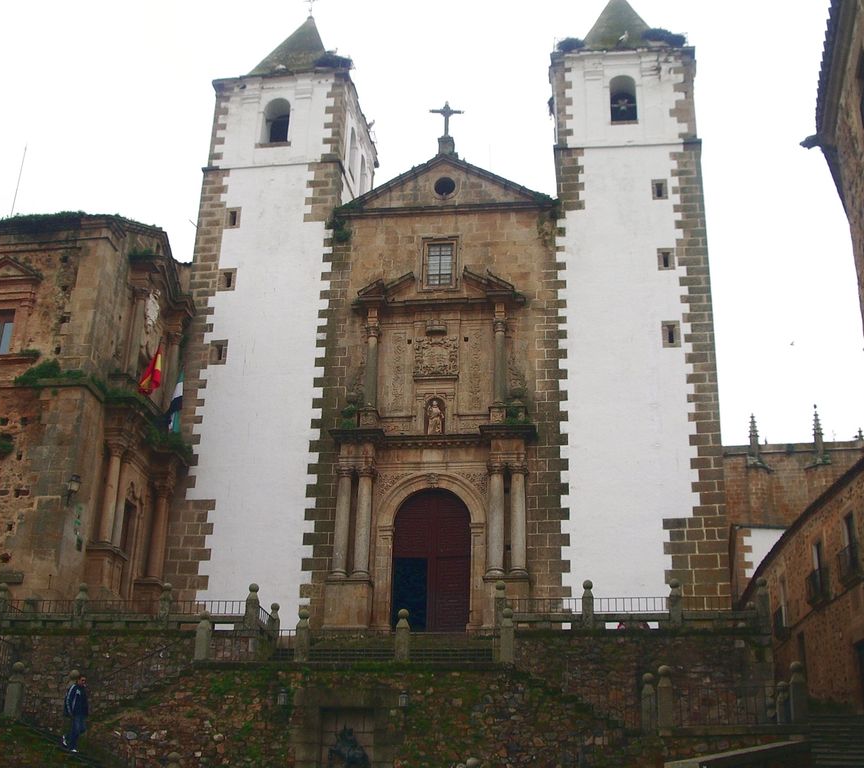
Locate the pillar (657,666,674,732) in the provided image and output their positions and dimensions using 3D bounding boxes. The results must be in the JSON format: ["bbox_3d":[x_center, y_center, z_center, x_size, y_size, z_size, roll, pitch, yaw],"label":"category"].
[{"bbox_3d":[5.053,6.751,26.160,0.300,1.340,0.300,-2,-22,8],"label":"pillar"}]

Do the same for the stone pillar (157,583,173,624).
[{"bbox_3d":[-7.431,6.173,33.829,0.300,1.242,0.300,-2,-24,8],"label":"stone pillar"}]

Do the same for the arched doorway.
[{"bbox_3d":[0.057,6.640,45.654,2.850,5.550,0.200,-2,-22,8],"label":"arched doorway"}]

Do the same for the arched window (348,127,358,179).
[{"bbox_3d":[-3.620,-10.250,54.336,0.450,2.350,1.150,-2,-24,8],"label":"arched window"}]

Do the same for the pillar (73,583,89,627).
[{"bbox_3d":[-10.042,6.357,34.655,0.300,1.330,0.300,-2,-22,8],"label":"pillar"}]

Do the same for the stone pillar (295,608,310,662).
[{"bbox_3d":[-3.220,6.266,30.245,0.310,1.324,0.310,-2,-24,8],"label":"stone pillar"}]

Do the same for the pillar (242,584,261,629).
[{"bbox_3d":[-4.956,6.131,33.487,0.300,1.271,0.300,-2,-24,8],"label":"pillar"}]

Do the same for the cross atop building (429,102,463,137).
[{"bbox_3d":[0.672,-11.320,52.336,1.502,1.820,0.220,-2,-24,8],"label":"cross atop building"}]

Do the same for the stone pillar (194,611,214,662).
[{"bbox_3d":[-5.822,6.433,30.839,0.300,1.300,0.300,-2,-22,8],"label":"stone pillar"}]

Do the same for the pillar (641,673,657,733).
[{"bbox_3d":[5.054,7.408,28.182,0.300,1.340,0.300,-2,-22,8],"label":"pillar"}]

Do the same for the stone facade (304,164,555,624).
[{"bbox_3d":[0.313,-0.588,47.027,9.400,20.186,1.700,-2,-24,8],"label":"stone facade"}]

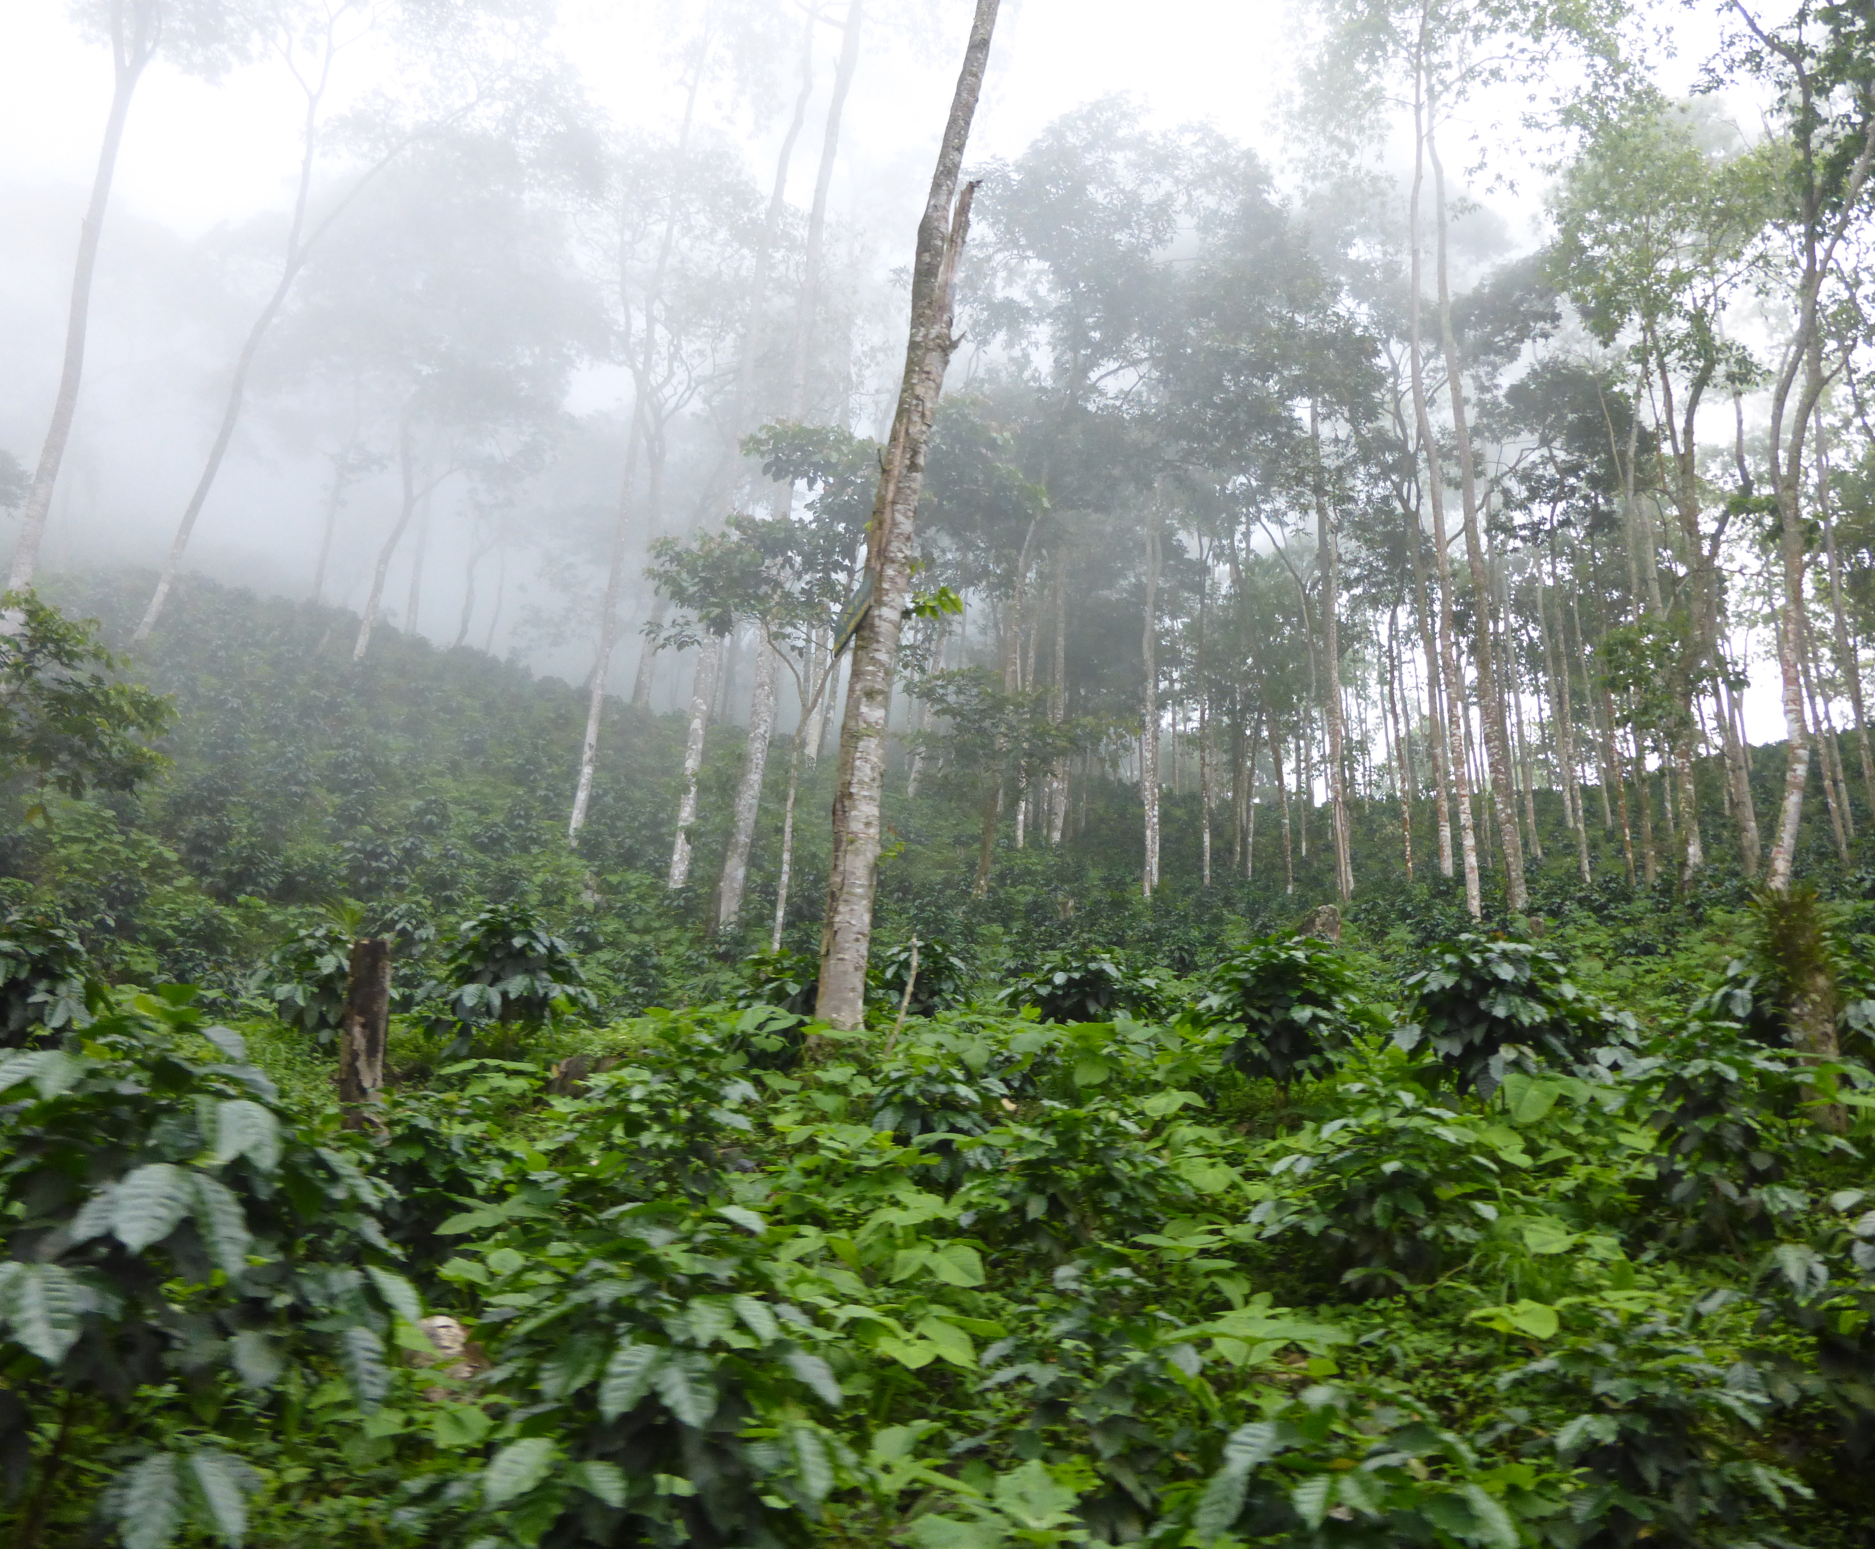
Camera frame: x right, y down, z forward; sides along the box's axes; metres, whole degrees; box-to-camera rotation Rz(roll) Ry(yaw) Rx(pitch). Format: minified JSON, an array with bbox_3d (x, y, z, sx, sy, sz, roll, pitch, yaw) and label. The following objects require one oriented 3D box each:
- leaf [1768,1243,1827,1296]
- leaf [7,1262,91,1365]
[{"bbox_3d":[1.774,1.022,3.200,0.100,0.125,0.035,-8,-41,11],"label":"leaf"},{"bbox_3d":[-1.201,0.730,2.100,0.100,0.150,0.035,-3,-39,-41],"label":"leaf"}]

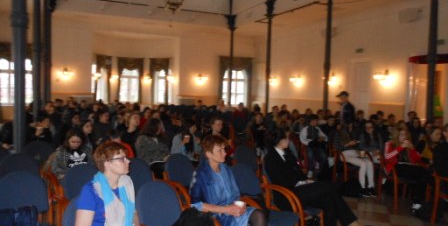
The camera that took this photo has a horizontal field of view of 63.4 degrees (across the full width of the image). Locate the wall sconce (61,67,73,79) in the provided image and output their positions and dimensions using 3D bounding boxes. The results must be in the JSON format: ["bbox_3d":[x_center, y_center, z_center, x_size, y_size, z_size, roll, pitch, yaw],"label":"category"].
[{"bbox_3d":[-7.127,-1.765,16.400,0.550,0.420,0.280,0,4,-24],"label":"wall sconce"}]

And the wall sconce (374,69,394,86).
[{"bbox_3d":[5.420,-1.212,12.200,0.280,0.420,0.550,0,4,-24],"label":"wall sconce"}]

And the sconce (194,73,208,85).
[{"bbox_3d":[-1.195,-1.741,18.432,0.600,0.480,0.300,0,4,-25],"label":"sconce"}]

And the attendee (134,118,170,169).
[{"bbox_3d":[-1.014,0.707,5.573,0.780,1.230,0.500,3,4,34],"label":"attendee"}]

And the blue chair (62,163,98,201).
[{"bbox_3d":[-1.419,0.989,3.987,0.600,0.840,0.600,-2,5,-43],"label":"blue chair"}]

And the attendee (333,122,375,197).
[{"bbox_3d":[2.236,0.748,6.333,0.500,1.180,0.800,-1,4,-27],"label":"attendee"}]

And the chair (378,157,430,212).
[{"bbox_3d":[2.597,0.957,5.192,0.570,0.880,0.570,2,3,9],"label":"chair"}]

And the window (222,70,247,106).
[{"bbox_3d":[0.581,-1.293,19.157,1.450,1.950,0.200,0,4,-25],"label":"window"}]

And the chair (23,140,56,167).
[{"bbox_3d":[-2.414,0.852,4.934,0.580,0.900,0.580,4,4,40],"label":"chair"}]

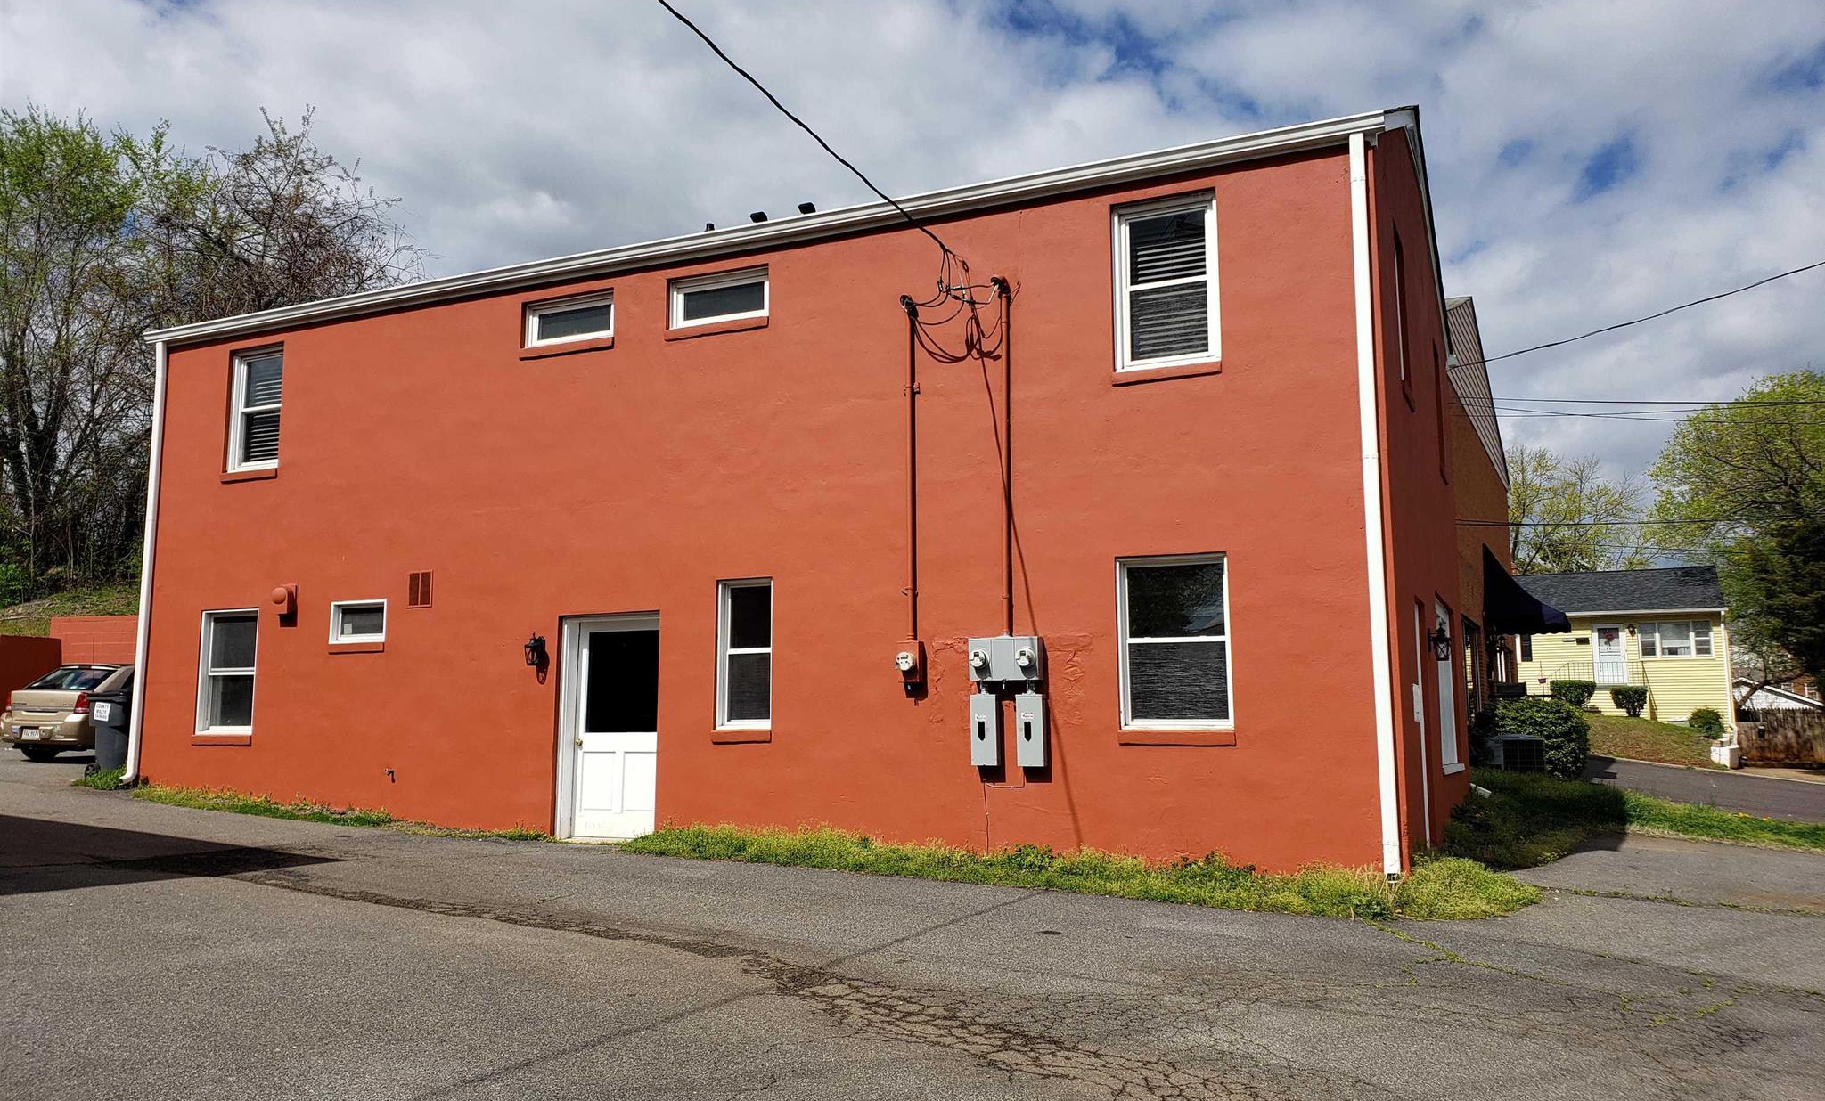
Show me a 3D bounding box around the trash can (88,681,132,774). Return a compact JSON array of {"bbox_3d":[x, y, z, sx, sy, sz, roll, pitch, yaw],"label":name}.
[{"bbox_3d":[-9.681,2.272,17.000,0.760,1.040,0.630,-4,-8,24],"label":"trash can"}]

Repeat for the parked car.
[{"bbox_3d":[-11.576,2.569,21.800,1.780,1.470,4.770,-3,-8,20],"label":"parked car"}]

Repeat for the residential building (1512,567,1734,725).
[{"bbox_3d":[25.672,3.997,53.420,9.500,6.100,7.800,-4,-8,26],"label":"residential building"}]

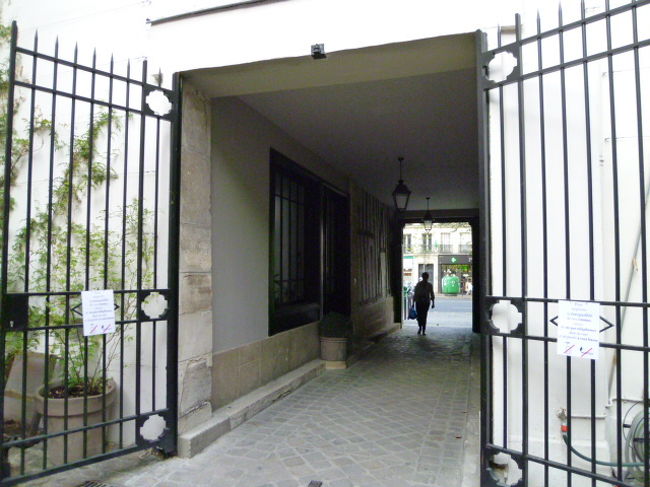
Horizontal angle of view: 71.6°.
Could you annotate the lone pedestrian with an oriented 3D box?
[{"bbox_3d":[2.577,1.578,11.750,0.540,1.650,0.380,-1,-3,18],"label":"lone pedestrian"}]

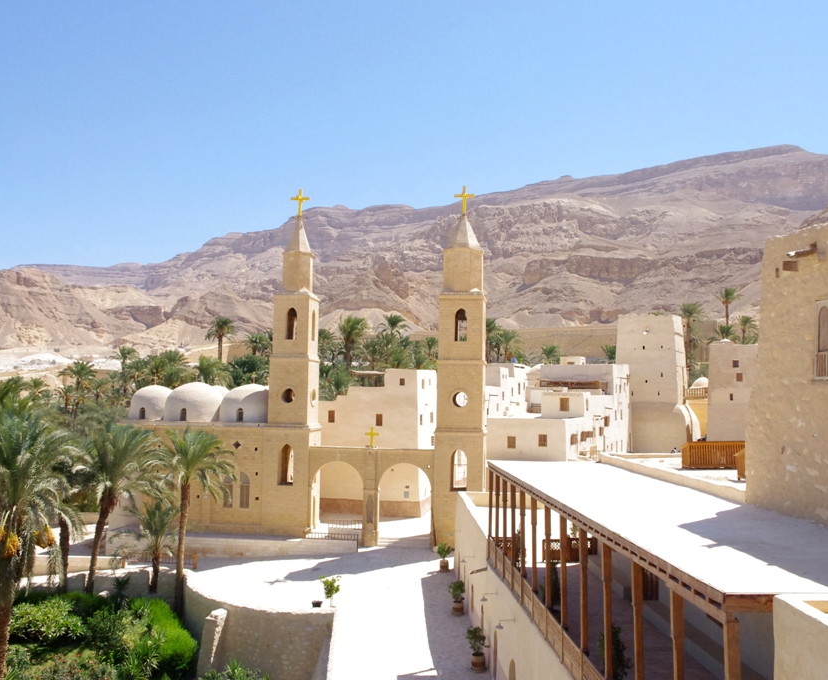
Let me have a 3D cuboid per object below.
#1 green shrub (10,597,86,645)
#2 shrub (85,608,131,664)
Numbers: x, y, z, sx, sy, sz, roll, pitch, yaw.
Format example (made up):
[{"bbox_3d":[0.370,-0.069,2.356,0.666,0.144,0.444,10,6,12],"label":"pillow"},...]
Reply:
[{"bbox_3d":[-19.496,14.859,40.800,3.481,2.163,2.785,3,-5,-26],"label":"green shrub"},{"bbox_3d":[-15.105,14.543,37.800,2.063,2.555,2.063,2,-5,-22],"label":"shrub"}]

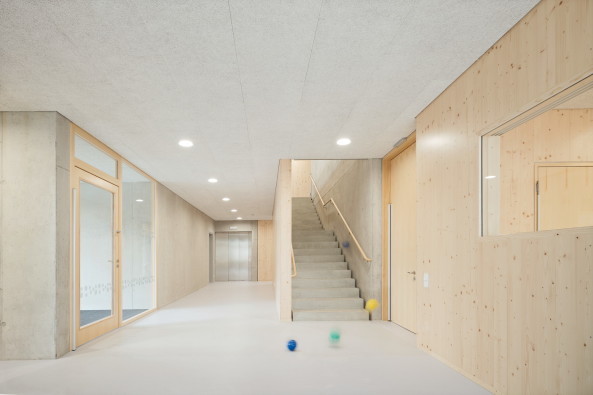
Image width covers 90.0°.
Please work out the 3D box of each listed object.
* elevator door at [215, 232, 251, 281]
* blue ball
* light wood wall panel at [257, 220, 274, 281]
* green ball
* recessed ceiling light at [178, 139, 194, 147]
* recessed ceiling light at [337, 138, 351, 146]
[{"bbox_3d":[-2.845,2.661,13.300,1.620,2.200,0.100,0,-5,0],"label":"elevator door"},{"bbox_3d":[-0.051,1.745,3.500,0.115,0.120,0.115,0,-5,0],"label":"blue ball"},{"bbox_3d":[-1.391,2.392,13.300,0.730,2.720,0.090,0,-5,0],"label":"light wood wall panel"},{"bbox_3d":[0.472,1.719,3.640,0.122,0.130,0.122,0,-5,0],"label":"green ball"},{"bbox_3d":[-1.616,-0.792,4.350,0.205,0.040,0.205,0,-5,0],"label":"recessed ceiling light"},{"bbox_3d":[0.686,-0.798,4.300,0.205,0.040,0.205,0,-5,0],"label":"recessed ceiling light"}]

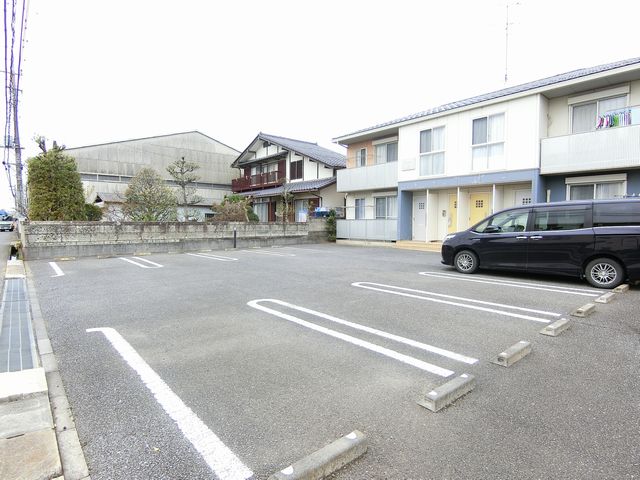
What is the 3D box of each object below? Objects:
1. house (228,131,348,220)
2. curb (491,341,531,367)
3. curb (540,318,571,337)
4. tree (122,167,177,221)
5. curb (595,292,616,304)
[{"bbox_3d":[-1.774,-4.446,27.230,7.200,8.100,13.000,-3,4,-40],"label":"house"},{"bbox_3d":[1.959,1.150,3.592,0.610,0.095,0.160,-3,4,-40],"label":"curb"},{"bbox_3d":[2.989,1.092,4.445,0.610,0.095,0.160,-3,4,-40],"label":"curb"},{"bbox_3d":[-7.691,-1.493,15.733,2.300,3.400,2.300,-3,4,-40],"label":"tree"},{"bbox_3d":[4.885,0.987,6.009,0.610,0.095,0.160,-3,4,-40],"label":"curb"}]

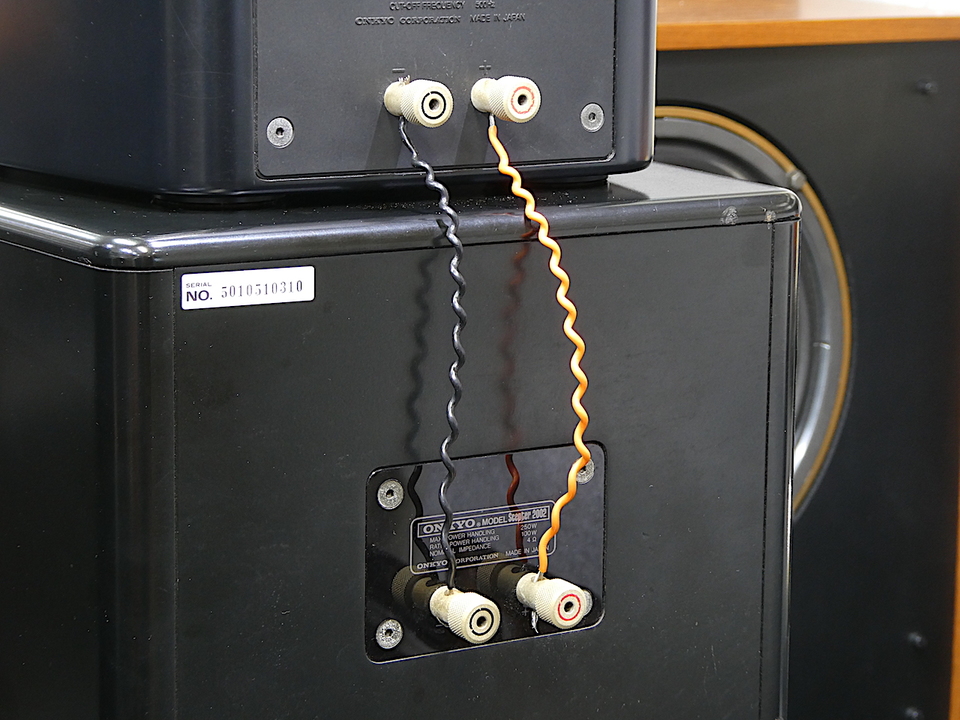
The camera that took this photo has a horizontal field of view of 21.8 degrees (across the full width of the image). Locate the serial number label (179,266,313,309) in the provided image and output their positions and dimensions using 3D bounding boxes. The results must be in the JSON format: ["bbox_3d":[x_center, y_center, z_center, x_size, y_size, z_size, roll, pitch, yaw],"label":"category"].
[{"bbox_3d":[-0.088,-0.027,0.954,0.058,0.014,0.001,-6,12,-33],"label":"serial number label"}]

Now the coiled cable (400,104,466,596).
[{"bbox_3d":[-0.022,-0.002,1.018,0.016,0.188,0.059,-6,12,-33],"label":"coiled cable"}]

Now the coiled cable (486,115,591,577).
[{"bbox_3d":[0.022,-0.005,1.040,0.016,0.189,0.071,-6,12,-33],"label":"coiled cable"}]

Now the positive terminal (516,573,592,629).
[{"bbox_3d":[0.030,0.100,1.041,0.019,0.019,0.027,-6,12,-33],"label":"positive terminal"}]

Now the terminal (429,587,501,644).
[{"bbox_3d":[-0.006,0.104,1.017,0.019,0.019,0.027,-6,12,-33],"label":"terminal"}]

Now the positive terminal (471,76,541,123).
[{"bbox_3d":[0.011,-0.110,1.048,0.019,0.019,0.027,-6,12,-33],"label":"positive terminal"}]

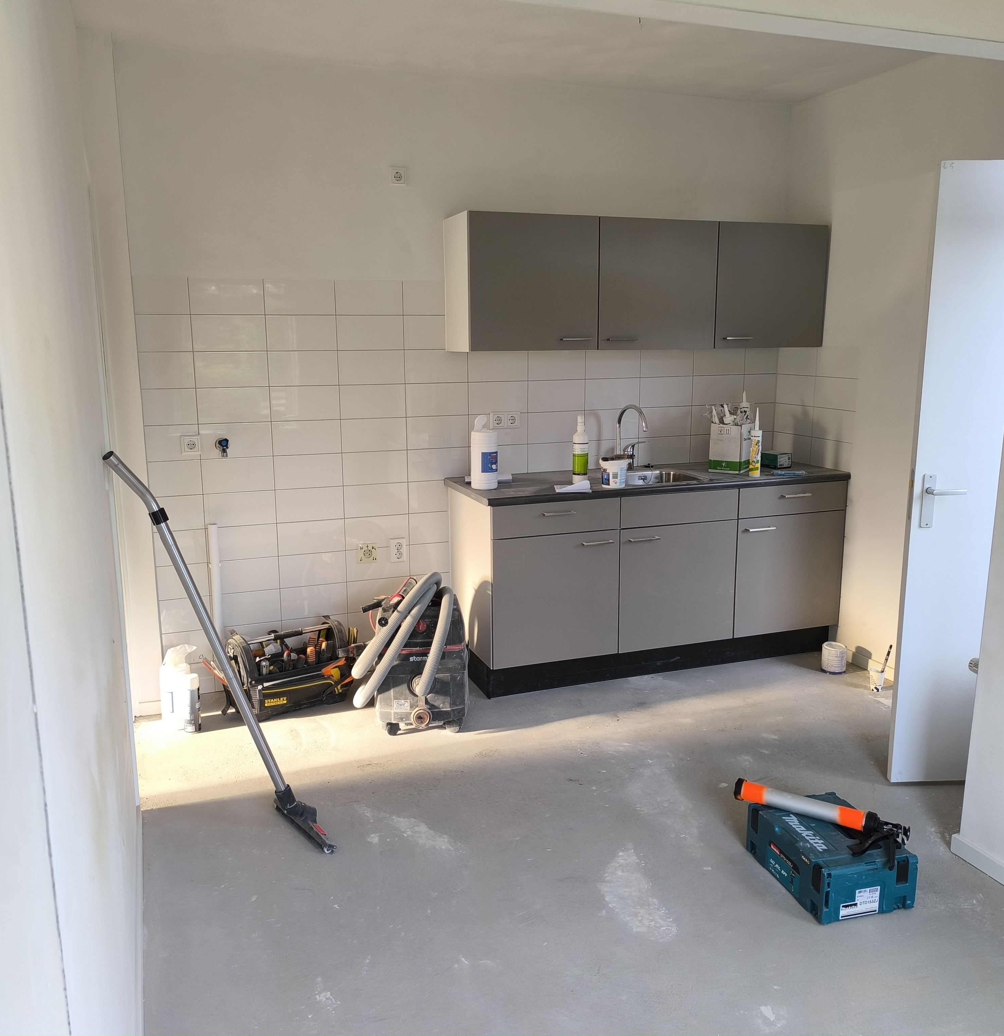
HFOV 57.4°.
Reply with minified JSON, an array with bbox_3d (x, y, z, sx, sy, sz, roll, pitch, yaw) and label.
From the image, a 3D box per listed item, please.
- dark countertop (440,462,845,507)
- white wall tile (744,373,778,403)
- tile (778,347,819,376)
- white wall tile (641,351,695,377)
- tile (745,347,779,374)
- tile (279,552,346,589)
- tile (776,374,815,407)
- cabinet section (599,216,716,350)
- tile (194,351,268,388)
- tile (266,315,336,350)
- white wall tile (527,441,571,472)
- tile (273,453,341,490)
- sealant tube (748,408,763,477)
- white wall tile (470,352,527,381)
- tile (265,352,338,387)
[{"bbox_3d":[0.702,-0.184,4.351,1.842,0.032,0.615,-5,13,-20],"label":"dark countertop"},{"bbox_3d":[1.354,-0.673,4.821,0.205,0.148,0.010,-4,12,-20],"label":"white wall tile"},{"bbox_3d":[1.510,-0.800,4.686,0.010,0.148,0.300,-4,12,-20],"label":"tile"},{"bbox_3d":[0.826,-0.779,4.599,0.298,0.148,0.010,-4,12,-20],"label":"white wall tile"},{"bbox_3d":[1.345,-0.818,4.768,0.192,0.147,0.010,-4,12,-20],"label":"tile"},{"bbox_3d":[-0.854,0.235,4.159,0.298,0.148,0.010,-5,12,-20],"label":"tile"},{"bbox_3d":[1.511,-0.653,4.715,0.010,0.148,0.300,-4,12,-20],"label":"tile"},{"bbox_3d":[0.654,-1.078,4.290,0.603,0.571,0.334,-4,12,-20],"label":"cabinet section"},{"bbox_3d":[-1.139,-0.624,3.872,0.297,0.147,0.010,-4,12,-20],"label":"tile"},{"bbox_3d":[-0.860,-0.794,3.952,0.298,0.148,0.010,-5,12,-20],"label":"tile"},{"bbox_3d":[0.266,-0.296,4.492,0.298,0.148,0.010,-4,12,-20],"label":"white wall tile"},{"bbox_3d":[-0.865,-0.210,4.099,0.299,0.148,0.010,-5,13,-20],"label":"tile"},{"bbox_3d":[1.191,-0.352,4.286,0.050,0.319,0.050,3,12,15],"label":"sealant tube"},{"bbox_3d":[-0.017,-0.720,4.312,0.299,0.148,0.010,-5,13,-20],"label":"white wall tile"},{"bbox_3d":[-0.859,-0.647,3.982,0.298,0.148,0.010,-5,12,-20],"label":"tile"}]

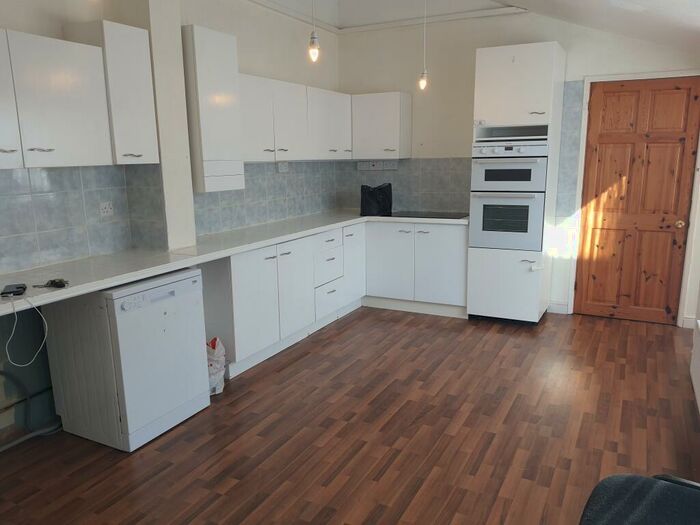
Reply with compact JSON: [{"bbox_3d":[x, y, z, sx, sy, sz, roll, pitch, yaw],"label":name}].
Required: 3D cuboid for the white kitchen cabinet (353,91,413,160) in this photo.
[{"bbox_3d":[0.319,-1.339,5.222,0.514,0.613,0.296,5,13,28],"label":"white kitchen cabinet"}]

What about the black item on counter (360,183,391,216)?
[{"bbox_3d":[0.276,-0.601,5.049,0.283,0.309,0.162,3,12,19],"label":"black item on counter"}]

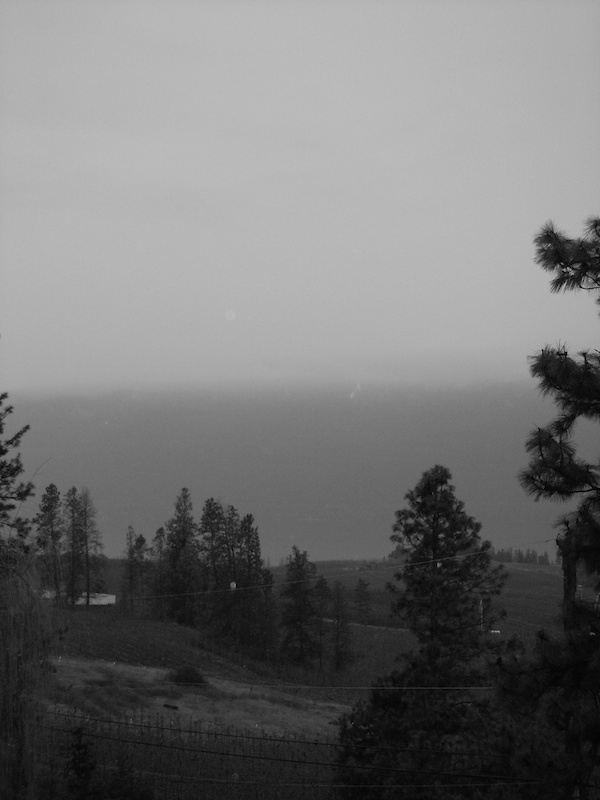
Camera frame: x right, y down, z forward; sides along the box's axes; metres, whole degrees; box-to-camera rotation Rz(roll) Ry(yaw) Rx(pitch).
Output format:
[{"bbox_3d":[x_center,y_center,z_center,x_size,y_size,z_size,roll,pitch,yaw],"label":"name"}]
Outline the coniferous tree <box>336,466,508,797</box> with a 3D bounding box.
[{"bbox_3d":[5.150,10.280,65.000,7.200,15.200,7.000,0,-1,0],"label":"coniferous tree"}]

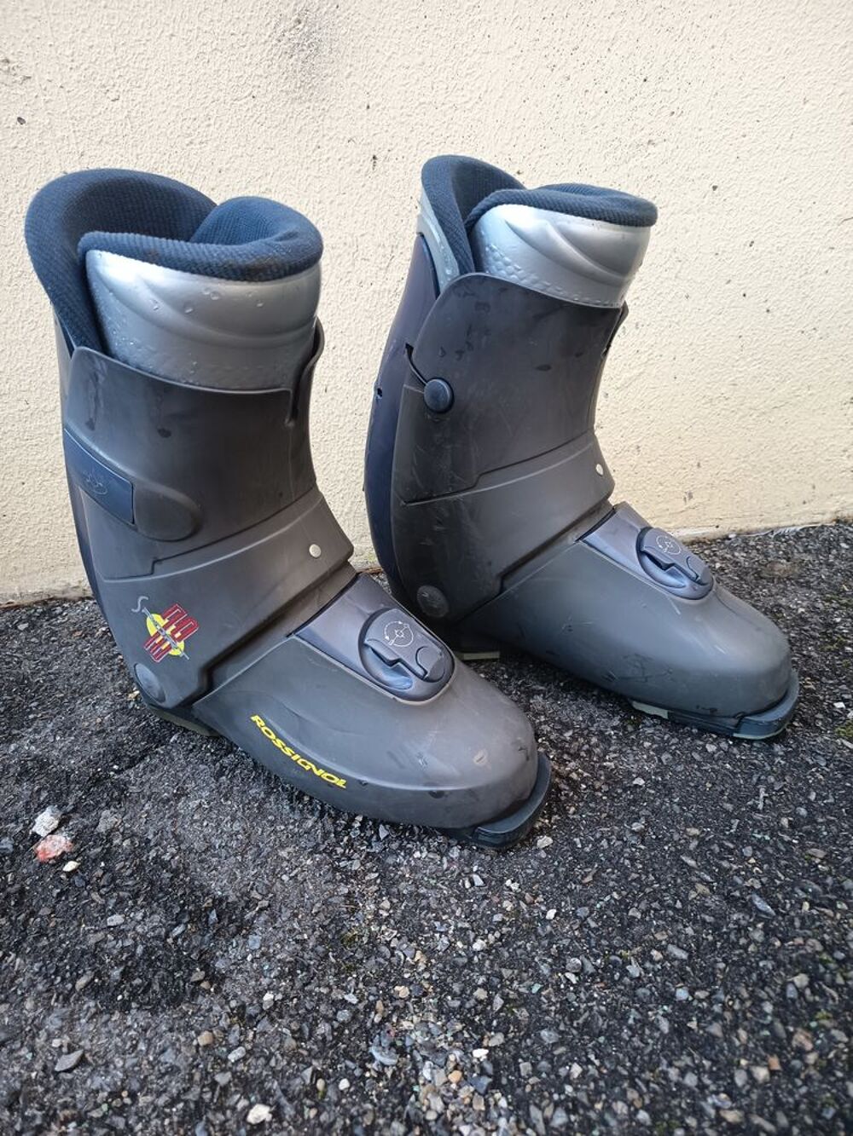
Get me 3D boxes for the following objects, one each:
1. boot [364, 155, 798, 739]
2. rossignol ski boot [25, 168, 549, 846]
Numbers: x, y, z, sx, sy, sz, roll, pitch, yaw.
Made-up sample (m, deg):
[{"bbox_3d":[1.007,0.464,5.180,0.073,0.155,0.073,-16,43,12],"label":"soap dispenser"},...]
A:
[{"bbox_3d":[0.094,-0.087,0.512,0.317,0.340,0.120,17,35,32],"label":"boot"},{"bbox_3d":[-0.077,-0.036,0.433,0.317,0.340,0.120,14,34,25],"label":"rossignol ski boot"}]

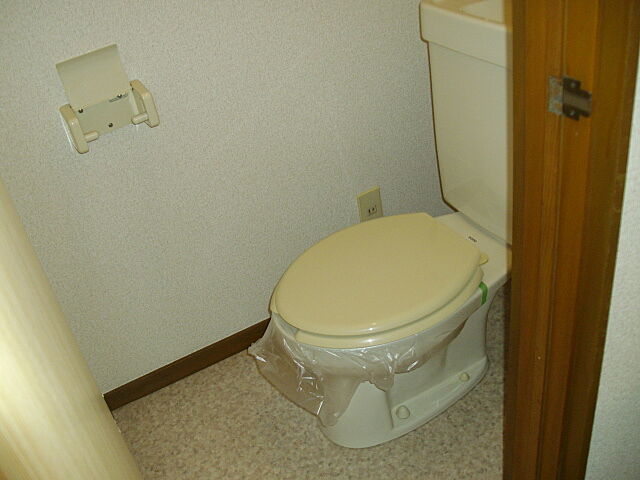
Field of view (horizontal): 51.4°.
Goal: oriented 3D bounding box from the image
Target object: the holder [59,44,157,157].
[{"bbox_3d":[-0.426,-0.285,1.308,0.165,0.162,0.085,-24,36,-19],"label":"holder"}]

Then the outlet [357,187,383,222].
[{"bbox_3d":[0.141,-0.078,1.829,0.070,0.118,0.010,-24,36,-19],"label":"outlet"}]

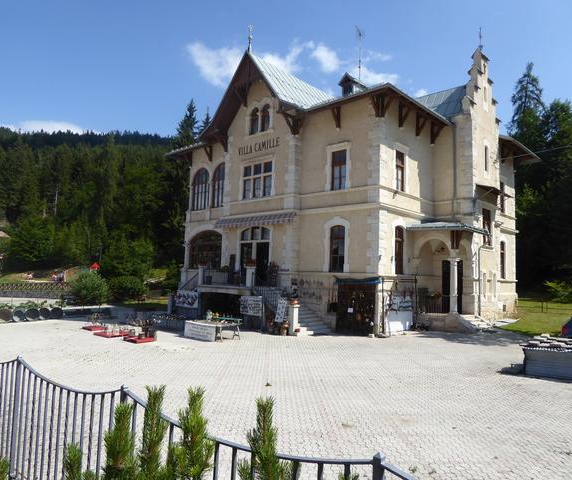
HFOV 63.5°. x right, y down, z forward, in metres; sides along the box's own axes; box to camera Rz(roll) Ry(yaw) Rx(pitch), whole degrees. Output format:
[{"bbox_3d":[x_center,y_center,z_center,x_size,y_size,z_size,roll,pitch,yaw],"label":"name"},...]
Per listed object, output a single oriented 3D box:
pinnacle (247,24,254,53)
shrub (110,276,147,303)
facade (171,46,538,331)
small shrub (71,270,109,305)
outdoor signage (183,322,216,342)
[{"bbox_3d":[-2.206,-12.432,28.435,0.485,1.667,0.353,-3,-7,42],"label":"pinnacle"},{"bbox_3d":[-14.799,4.651,43.430,3.737,2.474,3.232,1,-5,0],"label":"shrub"},{"bbox_3d":[4.342,-3.007,33.453,18.786,17.170,17.574,-3,-7,42],"label":"facade"},{"bbox_3d":[-16.875,4.165,39.693,3.232,2.979,3.131,1,-5,0],"label":"small shrub"},{"bbox_3d":[-3.736,3.948,19.990,2.171,0.667,0.061,-3,-7,45],"label":"outdoor signage"}]

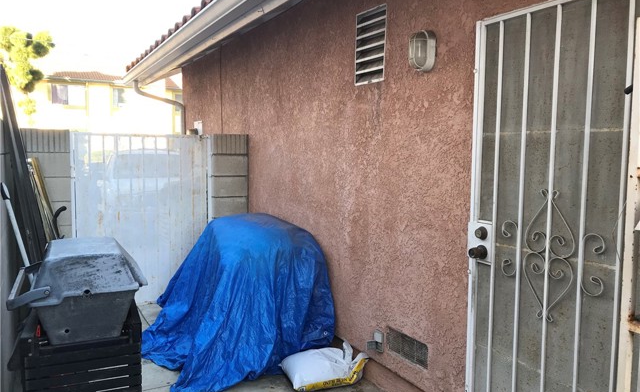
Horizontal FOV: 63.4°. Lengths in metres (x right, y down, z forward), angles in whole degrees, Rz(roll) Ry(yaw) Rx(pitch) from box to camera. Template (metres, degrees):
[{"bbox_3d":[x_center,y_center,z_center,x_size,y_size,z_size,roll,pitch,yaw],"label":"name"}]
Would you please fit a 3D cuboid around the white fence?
[{"bbox_3d":[-1.552,0.211,4.624,1.180,1.530,0.060,-2,6,-29],"label":"white fence"}]

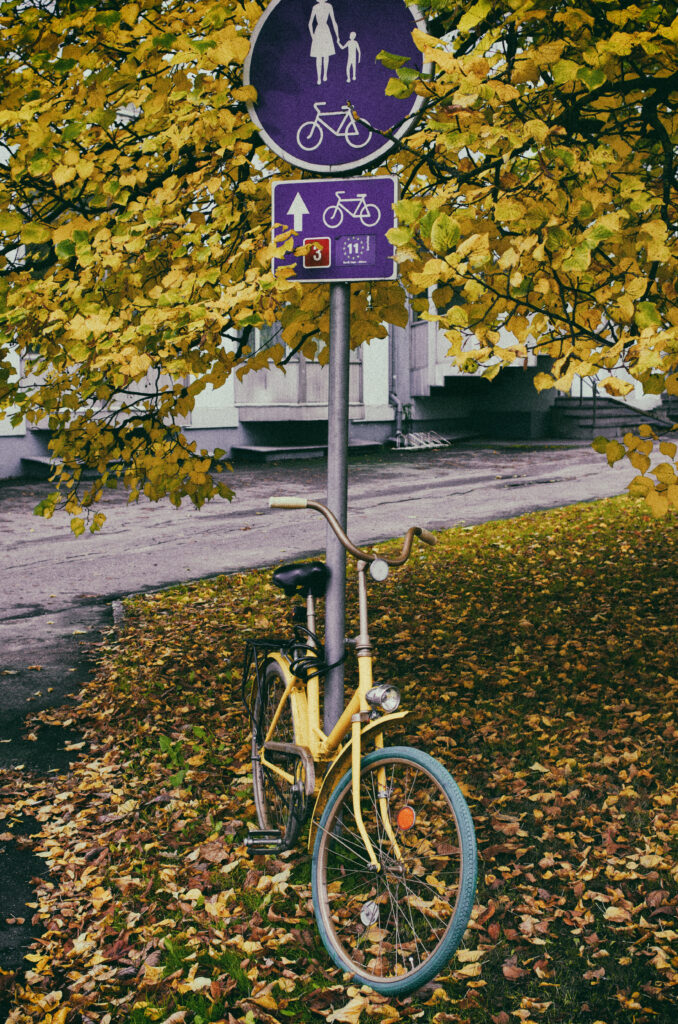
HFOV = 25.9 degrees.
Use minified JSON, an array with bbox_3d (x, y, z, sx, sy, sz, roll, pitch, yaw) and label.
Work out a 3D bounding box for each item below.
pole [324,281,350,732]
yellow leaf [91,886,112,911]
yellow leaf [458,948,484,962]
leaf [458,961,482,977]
[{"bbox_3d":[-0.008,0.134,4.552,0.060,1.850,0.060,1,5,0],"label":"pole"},{"bbox_3d":[-0.668,1.087,4.150,0.063,0.042,0.055,0,5,0],"label":"yellow leaf"},{"bbox_3d":[0.337,1.136,3.780,0.072,0.020,0.055,0,5,0],"label":"yellow leaf"},{"bbox_3d":[0.330,1.144,3.700,0.065,0.023,0.055,0,5,0],"label":"leaf"}]

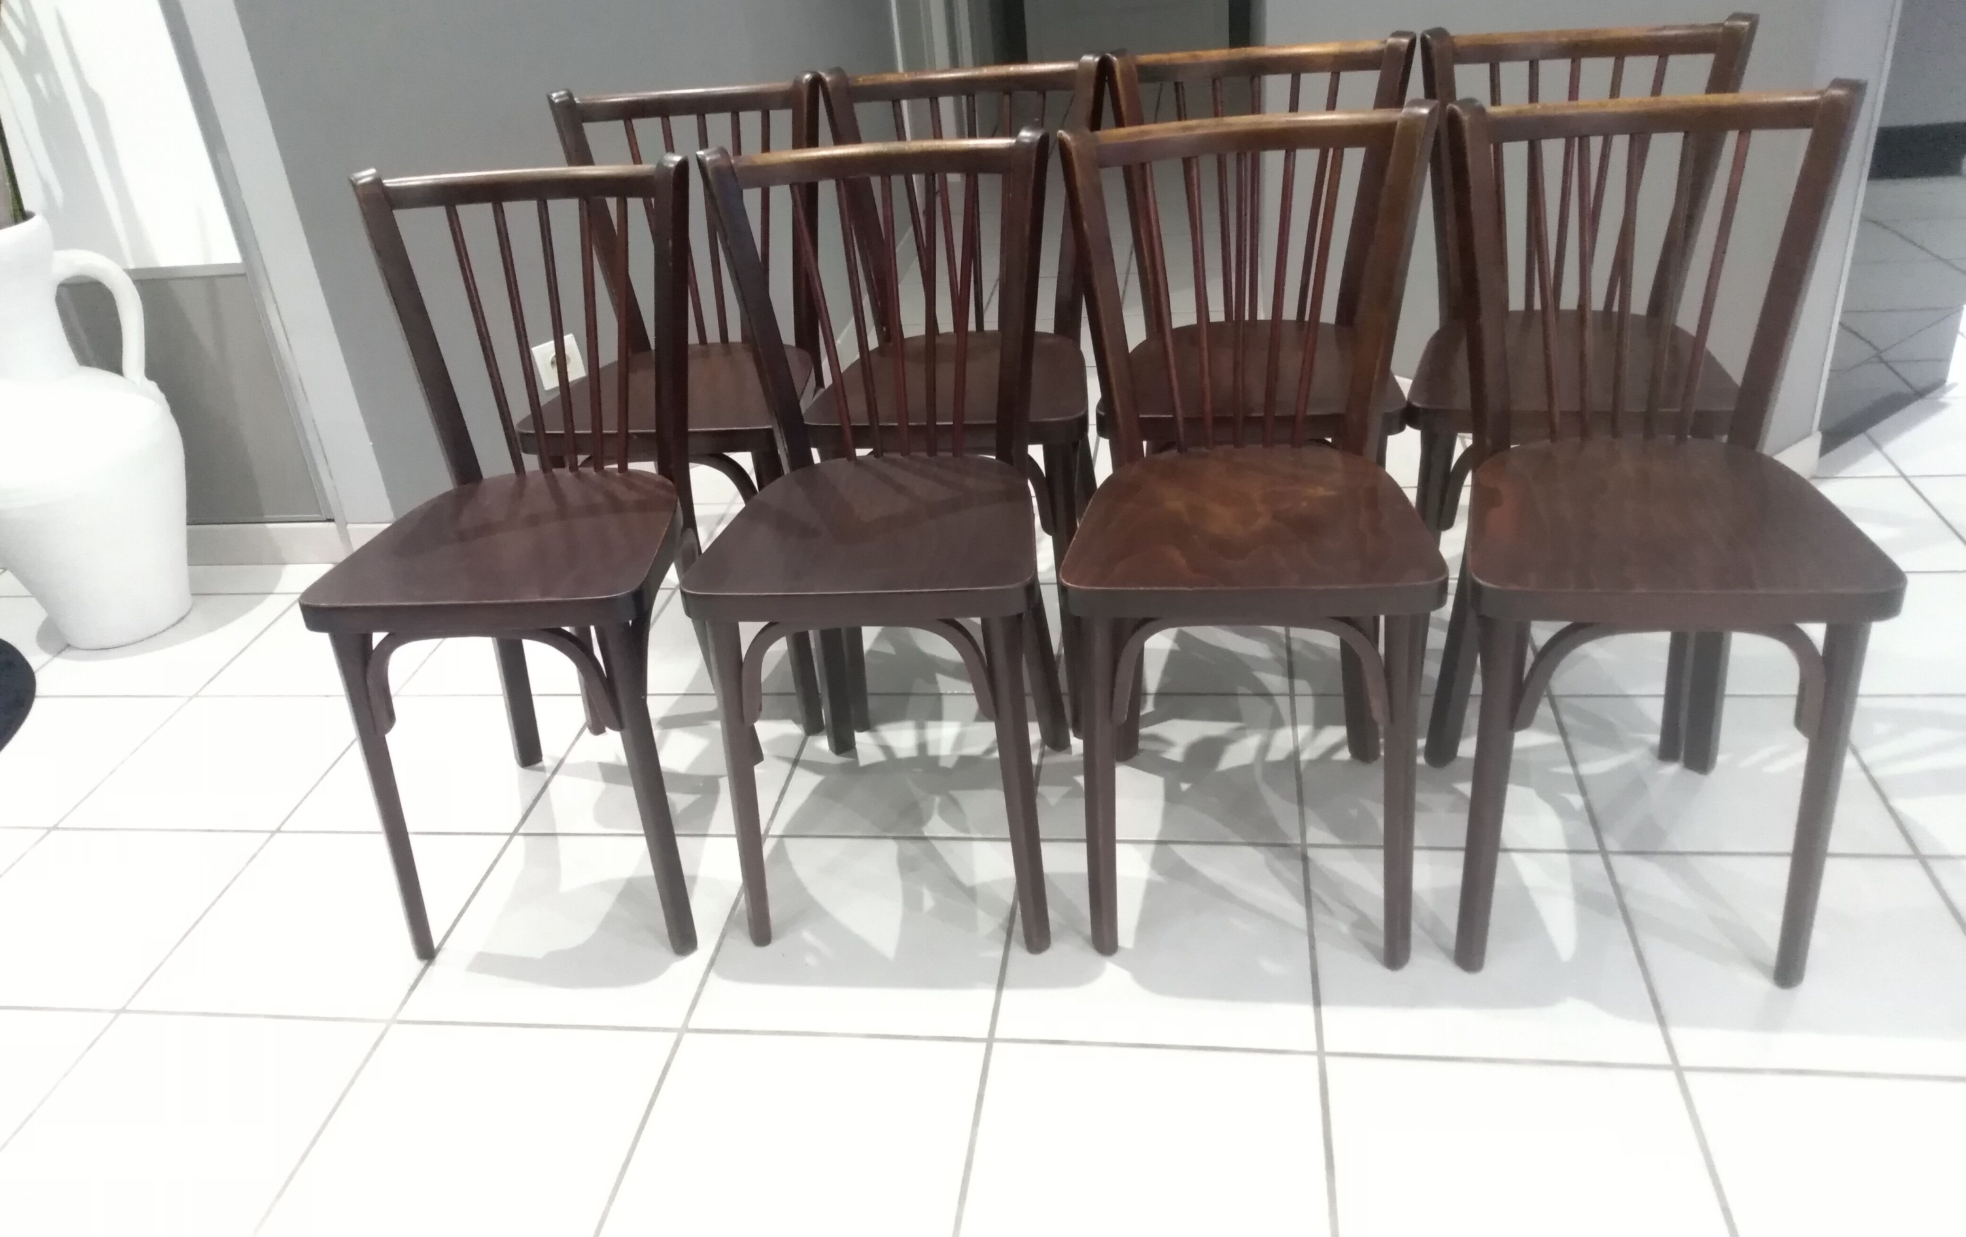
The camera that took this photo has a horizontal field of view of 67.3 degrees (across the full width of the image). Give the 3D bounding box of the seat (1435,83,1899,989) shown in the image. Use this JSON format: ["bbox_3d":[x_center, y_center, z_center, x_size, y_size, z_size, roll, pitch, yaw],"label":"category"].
[{"bbox_3d":[0.682,-0.078,1.529,0.400,0.821,0.445,1,30,11],"label":"seat"}]

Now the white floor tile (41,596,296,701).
[{"bbox_3d":[-1.398,0.045,2.523,0.338,0.010,0.335,-1,30,9],"label":"white floor tile"}]

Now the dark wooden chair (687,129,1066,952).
[{"bbox_3d":[-0.111,-0.080,1.673,0.400,0.821,0.445,-1,30,8],"label":"dark wooden chair"}]

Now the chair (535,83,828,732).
[{"bbox_3d":[-0.412,-0.294,2.100,0.400,0.821,0.445,-1,30,9],"label":"chair"}]

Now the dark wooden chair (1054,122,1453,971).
[{"bbox_3d":[0.282,-0.077,1.569,0.390,0.810,0.430,-1,30,9],"label":"dark wooden chair"}]

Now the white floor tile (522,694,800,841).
[{"bbox_3d":[-0.430,0.204,2.073,0.338,0.010,0.335,-1,30,9],"label":"white floor tile"}]

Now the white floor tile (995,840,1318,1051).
[{"bbox_3d":[0.196,0.360,1.646,0.331,0.010,0.327,-1,30,9],"label":"white floor tile"}]

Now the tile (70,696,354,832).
[{"bbox_3d":[-1.083,0.208,2.140,0.331,0.010,0.327,-1,30,9],"label":"tile"}]

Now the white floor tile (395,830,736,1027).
[{"bbox_3d":[-0.465,0.366,1.752,0.331,0.010,0.327,-1,30,9],"label":"white floor tile"}]

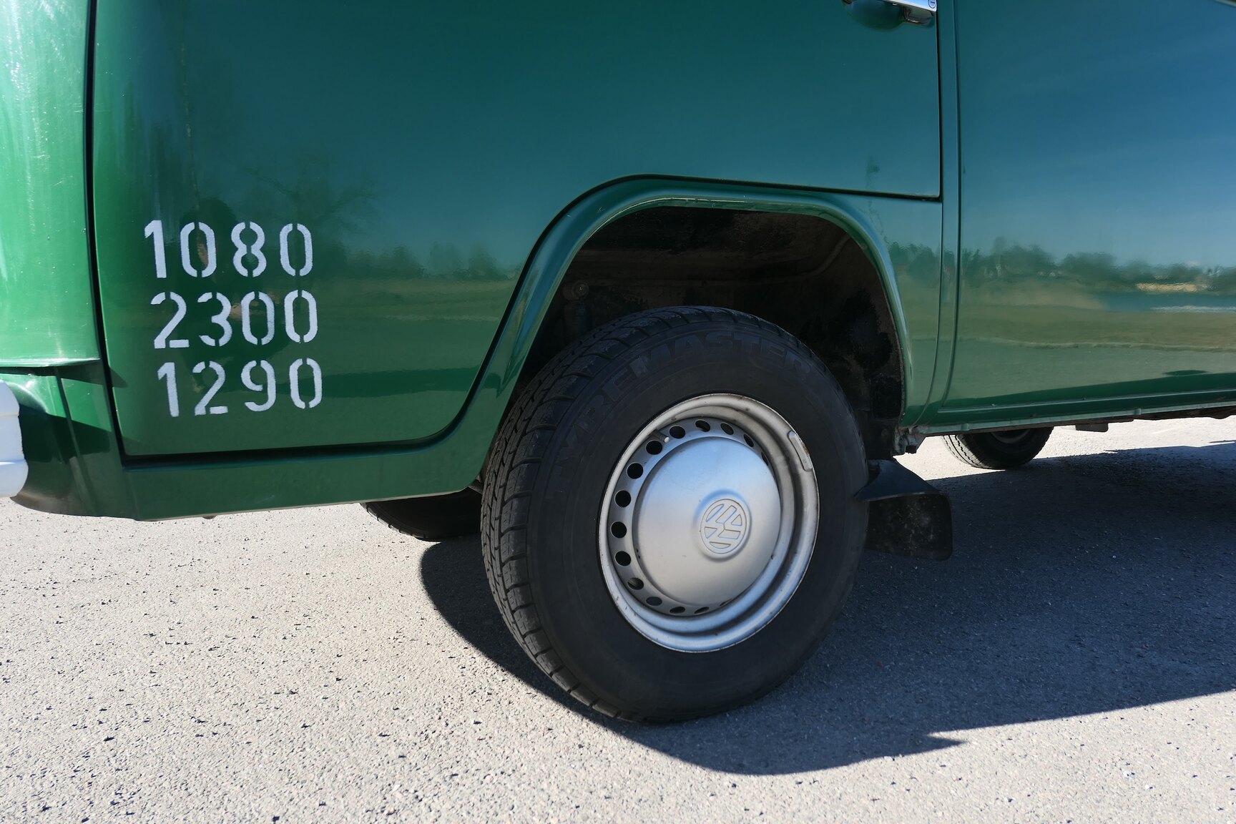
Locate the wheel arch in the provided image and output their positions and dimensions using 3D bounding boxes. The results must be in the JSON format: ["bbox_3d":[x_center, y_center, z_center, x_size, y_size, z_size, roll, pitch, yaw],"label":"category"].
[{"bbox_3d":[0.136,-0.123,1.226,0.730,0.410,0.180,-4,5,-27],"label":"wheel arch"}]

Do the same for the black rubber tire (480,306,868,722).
[{"bbox_3d":[0.110,0.155,1.292,0.645,0.638,0.190,-4,5,-27],"label":"black rubber tire"}]

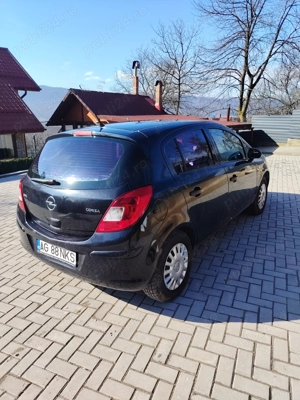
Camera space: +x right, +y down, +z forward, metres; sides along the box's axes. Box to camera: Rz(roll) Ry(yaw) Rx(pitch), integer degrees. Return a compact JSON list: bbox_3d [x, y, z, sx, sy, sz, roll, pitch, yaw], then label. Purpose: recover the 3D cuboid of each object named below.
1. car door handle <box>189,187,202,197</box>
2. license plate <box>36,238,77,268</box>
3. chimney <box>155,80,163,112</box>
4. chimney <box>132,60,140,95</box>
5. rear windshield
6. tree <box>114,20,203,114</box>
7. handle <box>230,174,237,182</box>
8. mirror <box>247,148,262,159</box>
[{"bbox_3d":[0.382,-0.067,2.318,0.055,0.070,0.200,9,19,35],"label":"car door handle"},{"bbox_3d":[-0.778,0.432,2.280,0.520,0.113,0.020,9,15,35],"label":"license plate"},{"bbox_3d":[0.717,-8.305,22.083,0.520,2.240,0.450,11,20,38],"label":"chimney"},{"bbox_3d":[-1.013,-9.132,20.801,0.450,2.360,0.420,11,20,38],"label":"chimney"},{"bbox_3d":[-0.628,-0.298,2.331,1.260,0.490,0.100,9,-19,35],"label":"rear windshield"},{"bbox_3d":[1.123,-11.640,27.901,8.800,11.290,7.800,-1,16,0],"label":"tree"},{"bbox_3d":[0.909,-0.242,3.015,0.055,0.070,0.200,9,19,35],"label":"handle"},{"bbox_3d":[1.293,-0.577,3.433,0.190,0.135,0.120,9,19,35],"label":"mirror"}]

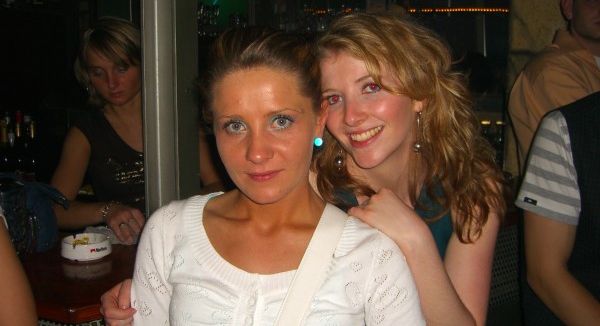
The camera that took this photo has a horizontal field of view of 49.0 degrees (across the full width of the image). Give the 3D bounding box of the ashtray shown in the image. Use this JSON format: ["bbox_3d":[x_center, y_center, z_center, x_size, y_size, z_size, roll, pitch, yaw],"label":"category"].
[{"bbox_3d":[-0.544,0.214,1.680,0.123,0.040,0.123,1,8,0],"label":"ashtray"}]

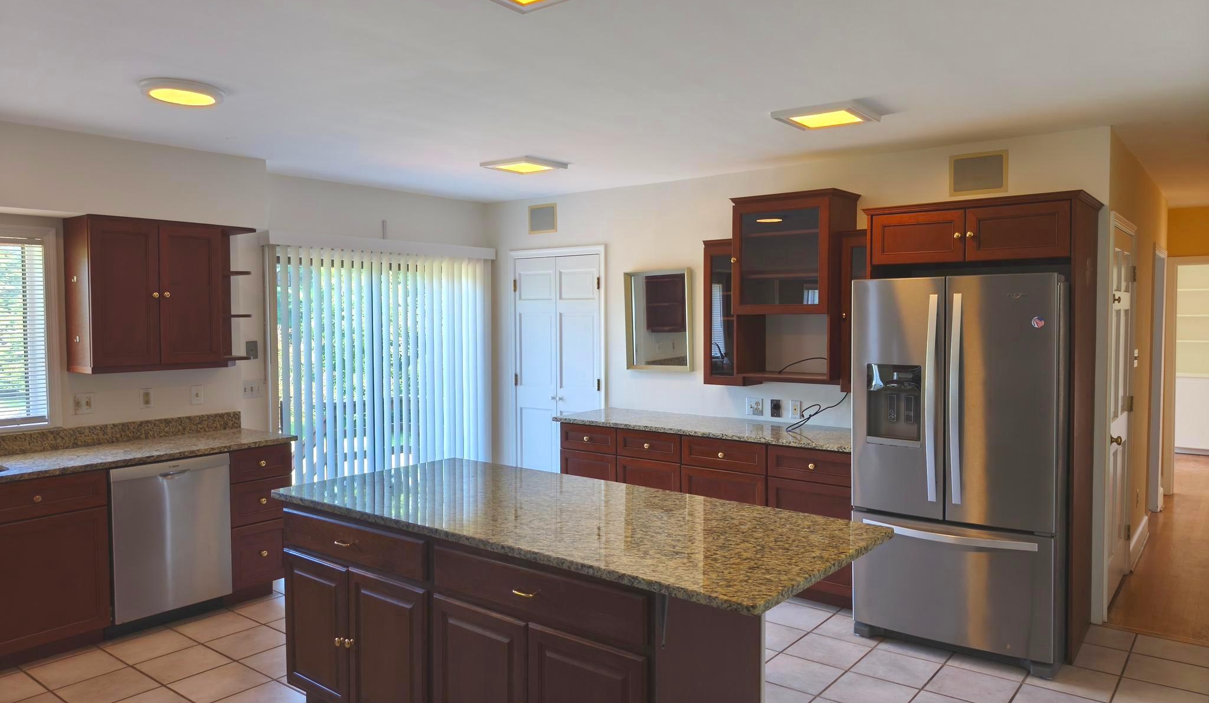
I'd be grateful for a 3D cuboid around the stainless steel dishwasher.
[{"bbox_3d":[-2.416,0.943,4.284,0.600,0.786,0.590,1,3,39],"label":"stainless steel dishwasher"}]

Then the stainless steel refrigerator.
[{"bbox_3d":[1.844,0.535,4.089,0.899,1.781,0.869,1,2,38],"label":"stainless steel refrigerator"}]

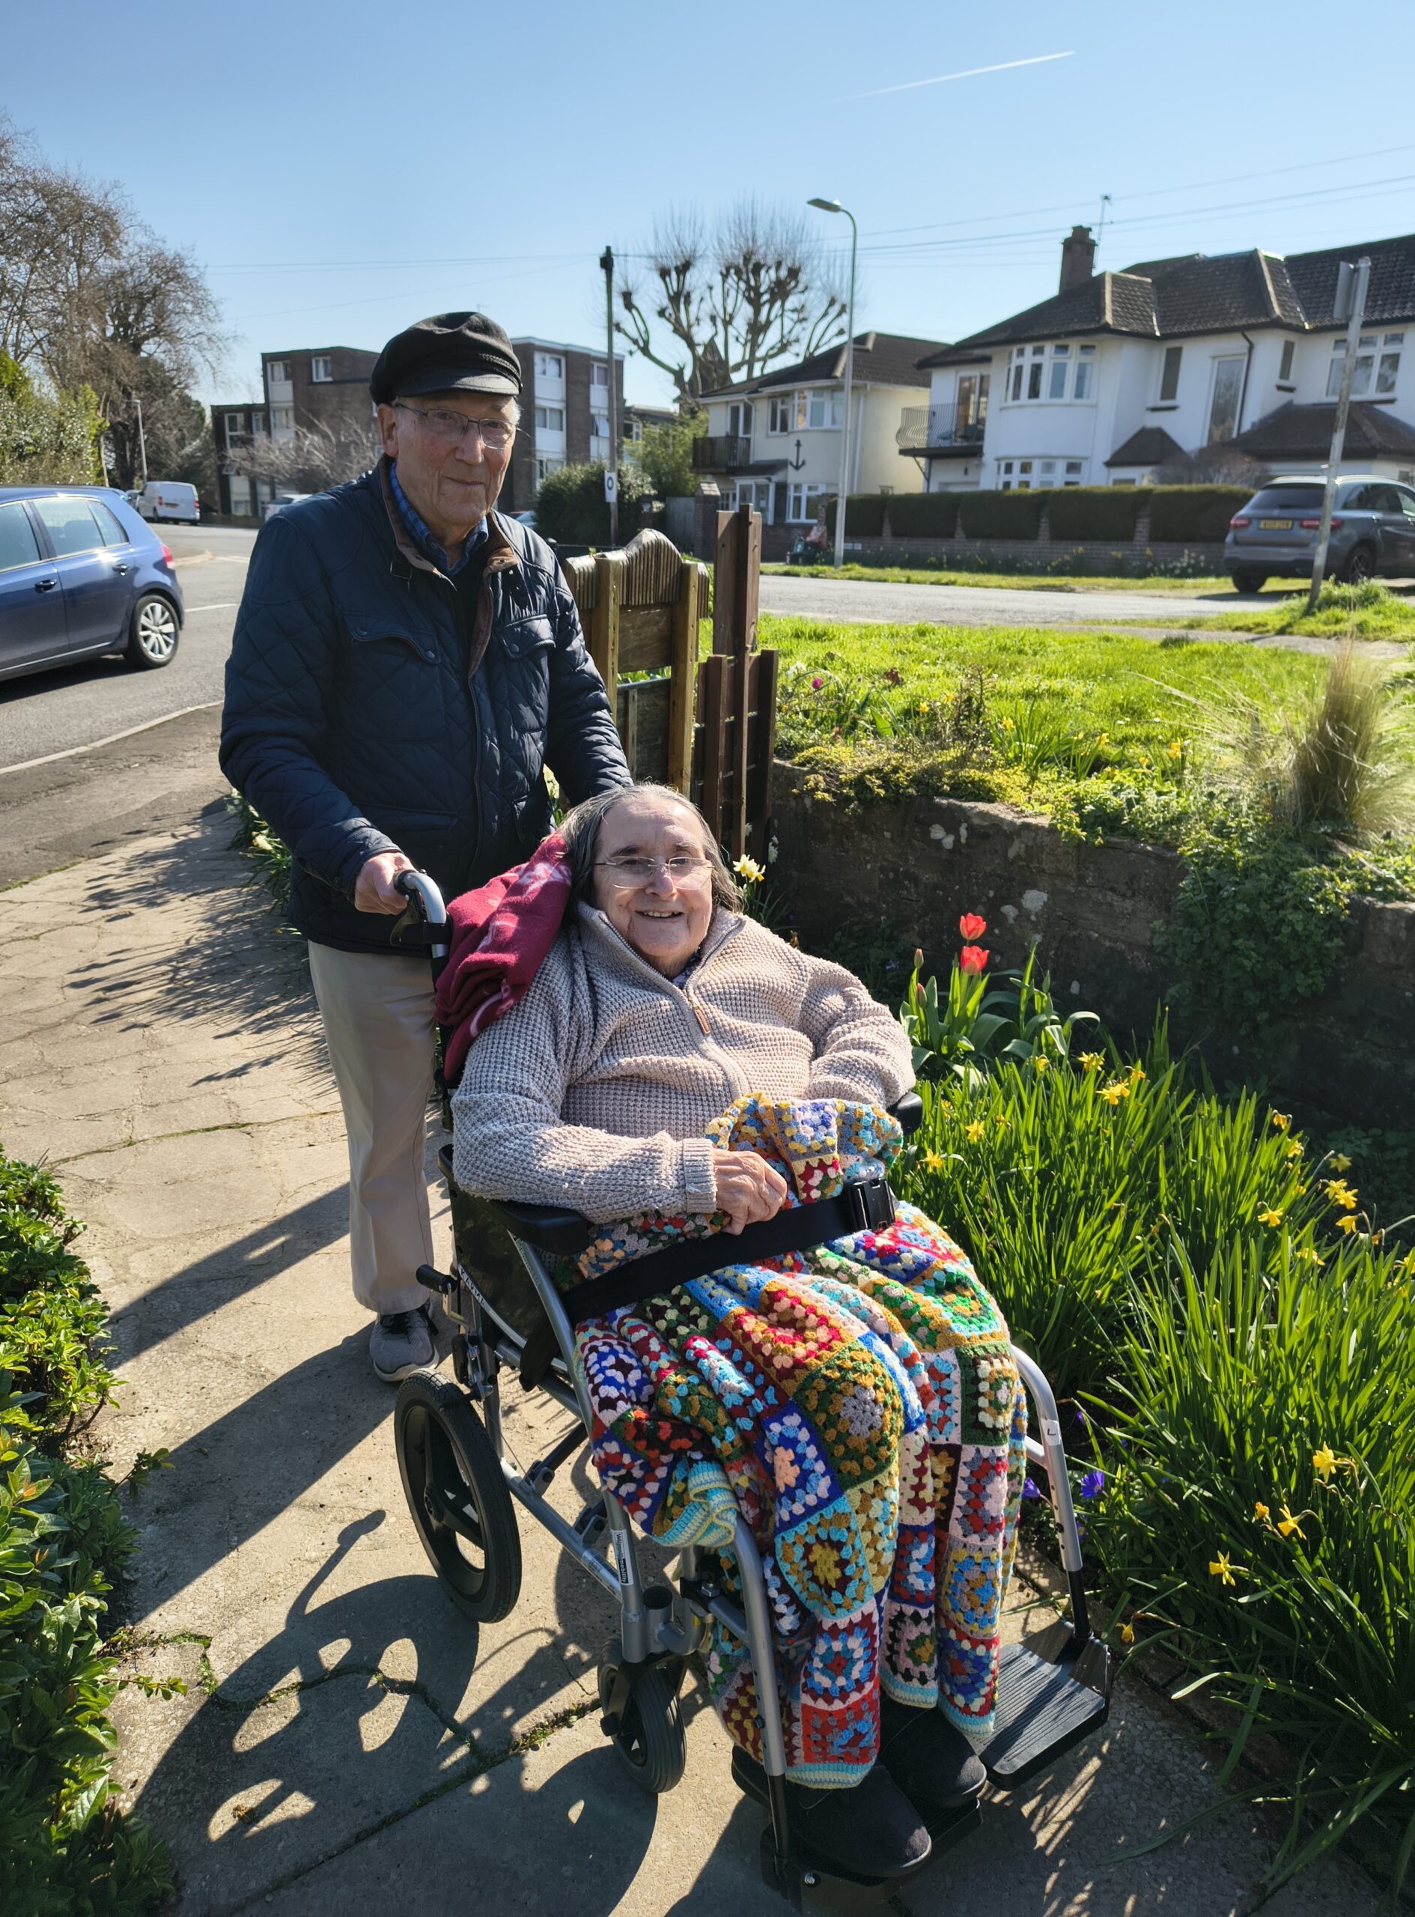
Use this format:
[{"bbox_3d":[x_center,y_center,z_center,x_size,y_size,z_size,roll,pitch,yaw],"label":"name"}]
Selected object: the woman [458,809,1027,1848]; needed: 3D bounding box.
[{"bbox_3d":[0.094,0.338,1.529,0.600,1.040,0.740,-12,23,-34],"label":"woman"}]

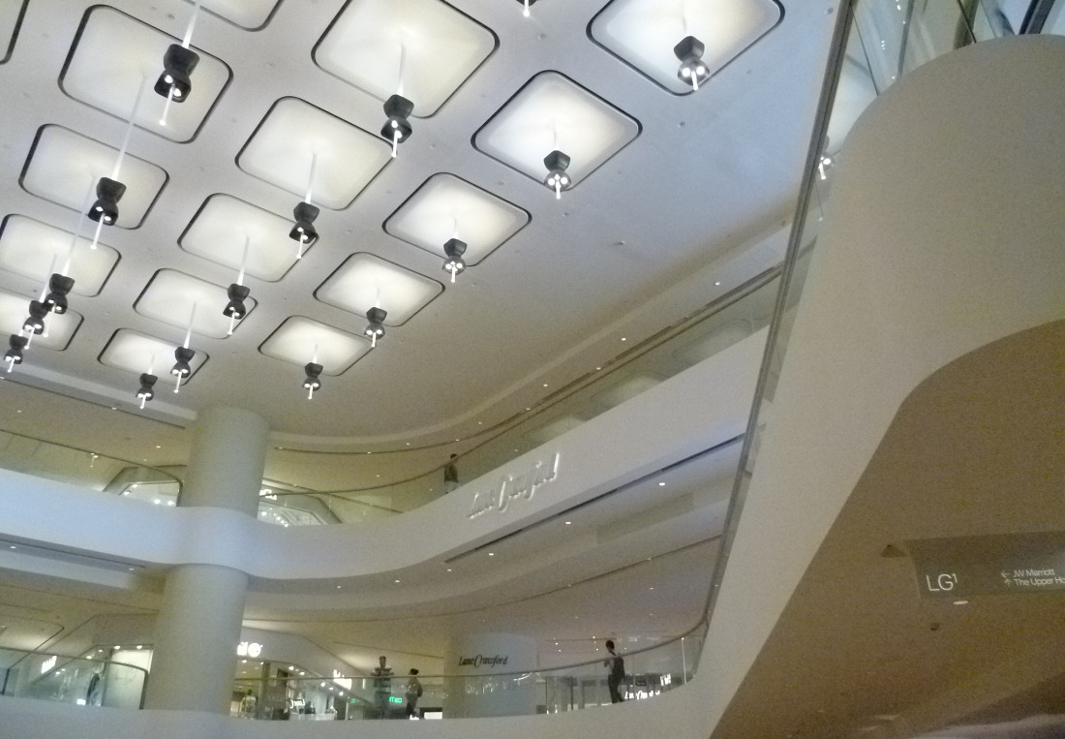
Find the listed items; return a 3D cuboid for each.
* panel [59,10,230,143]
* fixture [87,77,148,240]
[{"bbox_3d":[-7.016,-5.322,15.588,2.530,0.200,2.620,21,-35,-33],"label":"panel"},{"bbox_3d":[-7.004,-3.615,14.645,0.420,3.750,0.420,21,-35,-33],"label":"fixture"}]

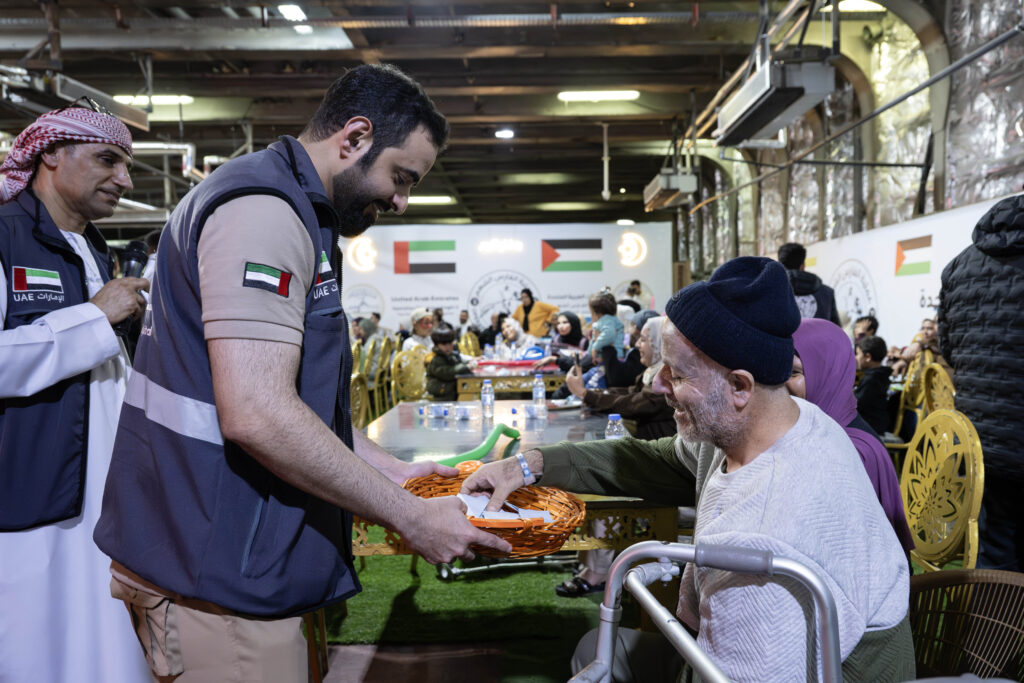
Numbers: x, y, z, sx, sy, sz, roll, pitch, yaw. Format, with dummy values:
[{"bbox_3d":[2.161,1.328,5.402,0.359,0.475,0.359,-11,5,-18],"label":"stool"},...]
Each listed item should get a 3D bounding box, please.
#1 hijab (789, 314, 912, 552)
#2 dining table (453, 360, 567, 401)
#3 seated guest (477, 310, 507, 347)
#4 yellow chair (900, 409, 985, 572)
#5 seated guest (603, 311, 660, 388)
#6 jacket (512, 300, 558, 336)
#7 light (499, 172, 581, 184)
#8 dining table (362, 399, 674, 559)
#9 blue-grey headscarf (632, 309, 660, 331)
[{"bbox_3d":[0.960,0.280,2.060,0.450,0.700,0.450,-1,3,-18],"label":"hijab"},{"bbox_3d":[0.067,0.615,6.741,1.100,0.750,2.140,-1,2,-1],"label":"dining table"},{"bbox_3d":[-0.329,0.295,9.335,0.520,1.350,0.700,1,2,36],"label":"seated guest"},{"bbox_3d":[1.222,0.702,2.264,0.530,0.955,0.430,-1,2,1],"label":"yellow chair"},{"bbox_3d":[0.751,0.458,4.343,0.700,1.320,0.500,-1,2,-4],"label":"seated guest"},{"bbox_3d":[0.301,-0.218,8.750,0.580,0.600,0.340,-1,2,7],"label":"jacket"},{"bbox_3d":[0.602,-3.701,15.500,1.750,0.150,0.250,-1,2,-1],"label":"light"},{"bbox_3d":[-0.106,0.790,3.109,1.180,0.755,2.360,-1,2,-1],"label":"dining table"},{"bbox_3d":[0.863,-0.134,4.350,0.250,0.170,0.210,-1,2,-7],"label":"blue-grey headscarf"}]

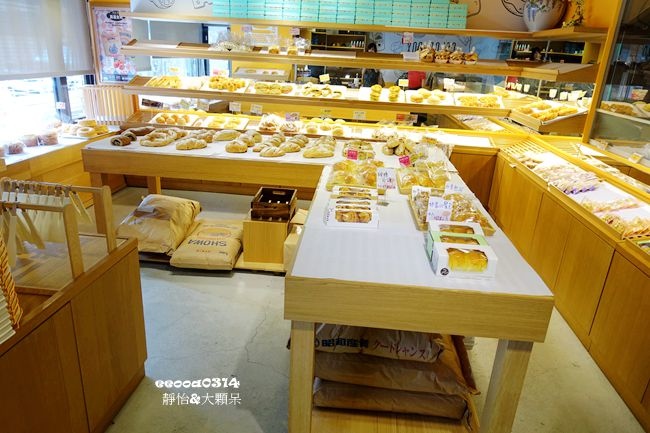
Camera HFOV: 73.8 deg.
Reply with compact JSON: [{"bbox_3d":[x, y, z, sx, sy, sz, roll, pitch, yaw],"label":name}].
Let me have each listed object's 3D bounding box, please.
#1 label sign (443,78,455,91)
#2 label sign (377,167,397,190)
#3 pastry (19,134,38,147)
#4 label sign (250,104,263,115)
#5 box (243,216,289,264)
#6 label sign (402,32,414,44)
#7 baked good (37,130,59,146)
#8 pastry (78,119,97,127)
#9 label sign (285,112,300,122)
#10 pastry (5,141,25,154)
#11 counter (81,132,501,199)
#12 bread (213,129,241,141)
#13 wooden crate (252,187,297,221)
[{"bbox_3d":[1.273,-1.356,4.443,0.118,0.112,0.012,5,20,4],"label":"label sign"},{"bbox_3d":[0.303,-0.184,2.113,0.090,0.110,0.012,4,15,3],"label":"label sign"},{"bbox_3d":[-2.415,-0.633,3.541,0.115,0.085,0.115,4,21,3],"label":"pastry"},{"bbox_3d":[-0.735,-1.151,4.660,0.115,0.095,0.012,4,12,3],"label":"label sign"},{"bbox_3d":[-0.404,0.117,3.233,0.290,0.306,0.420,5,20,4],"label":"box"},{"bbox_3d":[0.814,-1.735,4.223,0.110,0.115,0.012,5,20,4],"label":"label sign"},{"bbox_3d":[-2.466,-0.692,3.830,0.110,0.110,0.140,5,20,4],"label":"baked good"},{"bbox_3d":[-2.500,-0.964,4.558,0.150,0.068,0.150,5,20,4],"label":"pastry"},{"bbox_3d":[-0.340,-1.050,4.589,0.142,0.093,0.012,4,12,3],"label":"label sign"},{"bbox_3d":[-2.344,-0.527,3.288,0.110,0.082,0.115,4,21,3],"label":"pastry"},{"bbox_3d":[-0.345,-0.189,3.626,2.753,0.762,1.005,5,20,4],"label":"counter"},{"bbox_3d":[-0.844,-0.699,3.723,0.240,0.075,0.120,-1,21,-10],"label":"bread"},{"bbox_3d":[-0.361,-0.086,3.162,0.263,0.126,0.370,4,20,2],"label":"wooden crate"}]

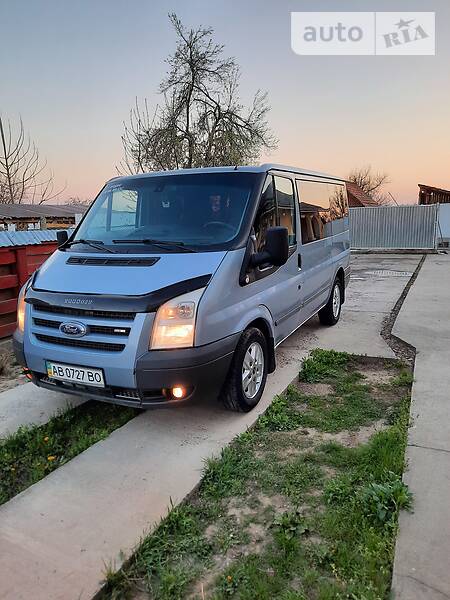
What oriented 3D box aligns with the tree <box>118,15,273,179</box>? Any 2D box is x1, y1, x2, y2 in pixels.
[{"bbox_3d":[-0.808,-4.738,13.323,4.620,7.360,4.390,-2,11,-3],"label":"tree"}]

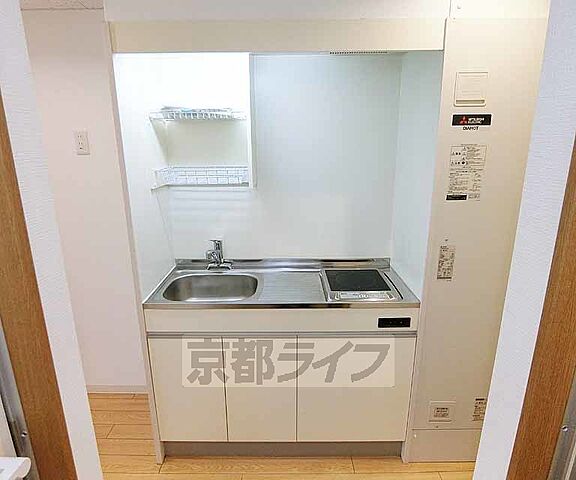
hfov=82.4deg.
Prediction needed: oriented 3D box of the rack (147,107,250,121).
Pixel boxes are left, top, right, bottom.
[{"bbox_3d":[-0.403,-0.589,1.544,0.441,0.046,0.198,0,14,0],"label":"rack"}]

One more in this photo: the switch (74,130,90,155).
[{"bbox_3d":[-1.081,-0.509,1.728,0.069,0.119,0.010,0,14,0],"label":"switch"}]

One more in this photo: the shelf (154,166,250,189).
[{"bbox_3d":[-0.401,-0.301,1.612,0.441,0.084,0.208,0,14,0],"label":"shelf"}]

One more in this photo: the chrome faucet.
[{"bbox_3d":[-0.374,0.094,1.738,0.139,0.178,0.158,2,14,8],"label":"chrome faucet"}]

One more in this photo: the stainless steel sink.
[{"bbox_3d":[-0.354,0.291,1.604,0.426,0.148,0.307,0,14,0],"label":"stainless steel sink"}]

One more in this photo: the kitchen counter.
[{"bbox_3d":[-0.027,0.200,1.626,1.188,0.077,0.446,0,14,0],"label":"kitchen counter"}]

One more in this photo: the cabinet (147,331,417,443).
[{"bbox_3d":[-0.025,0.639,1.746,1.190,0.607,0.440,0,15,0],"label":"cabinet"}]

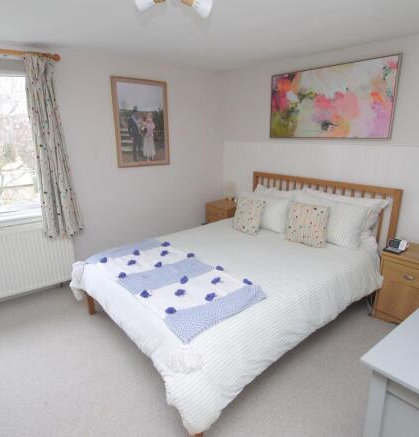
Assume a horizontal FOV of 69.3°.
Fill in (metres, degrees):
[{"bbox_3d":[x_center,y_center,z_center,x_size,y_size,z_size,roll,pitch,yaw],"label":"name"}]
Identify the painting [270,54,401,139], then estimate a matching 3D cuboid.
[{"bbox_3d":[1.071,-1.075,2.847,0.038,0.632,1.276,-12,19,-36],"label":"painting"}]

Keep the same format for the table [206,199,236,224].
[{"bbox_3d":[0.255,0.073,3.927,0.424,0.532,0.396,-12,19,-36],"label":"table"}]

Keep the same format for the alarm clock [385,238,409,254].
[{"bbox_3d":[1.409,0.210,2.303,0.120,0.075,0.125,15,21,43],"label":"alarm clock"}]

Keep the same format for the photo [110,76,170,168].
[{"bbox_3d":[-0.734,-1.042,3.363,0.648,0.921,0.028,-12,19,-36],"label":"photo"}]

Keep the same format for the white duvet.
[{"bbox_3d":[0.174,0.392,2.283,1.849,0.341,1.557,-12,19,-36],"label":"white duvet"}]

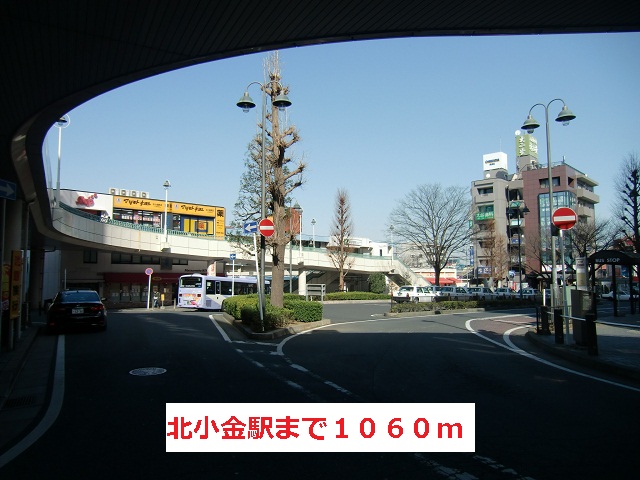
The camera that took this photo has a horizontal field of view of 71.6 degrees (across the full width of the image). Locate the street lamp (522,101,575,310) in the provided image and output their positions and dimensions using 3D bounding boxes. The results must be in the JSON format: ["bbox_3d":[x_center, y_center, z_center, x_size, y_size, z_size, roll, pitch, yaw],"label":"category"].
[{"bbox_3d":[8.710,-1.153,16.694,0.660,8.460,1.900,3,-7,-34],"label":"street lamp"}]

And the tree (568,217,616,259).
[{"bbox_3d":[24.492,1.577,40.025,4.800,7.650,4.600,0,-6,0],"label":"tree"}]

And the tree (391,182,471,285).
[{"bbox_3d":[12.339,-0.113,50.000,8.800,12.500,8.800,0,-4,0],"label":"tree"}]

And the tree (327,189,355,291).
[{"bbox_3d":[1.988,0.213,42.000,2.600,10.100,2.600,0,-4,0],"label":"tree"}]

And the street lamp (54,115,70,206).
[{"bbox_3d":[-14.248,-4.219,24.361,0.800,5.700,0.650,2,-6,-26],"label":"street lamp"}]

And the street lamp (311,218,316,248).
[{"bbox_3d":[-0.732,-0.507,50.000,0.600,3.900,0.600,0,-4,0],"label":"street lamp"}]

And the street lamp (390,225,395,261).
[{"bbox_3d":[9.638,0.654,59.228,0.700,5.630,0.650,-1,-6,8],"label":"street lamp"}]

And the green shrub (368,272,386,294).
[{"bbox_3d":[5.832,4.513,45.000,1.800,2.400,1.800,0,-4,0],"label":"green shrub"}]

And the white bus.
[{"bbox_3d":[-8.150,4.750,40.300,2.450,3.000,10.300,-2,-5,22],"label":"white bus"}]

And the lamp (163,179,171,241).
[{"bbox_3d":[-13.830,-2.589,39.976,0.750,5.740,0.650,1,-6,-17],"label":"lamp"}]

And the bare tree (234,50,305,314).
[{"bbox_3d":[-1.967,-2.344,17.628,2.800,11.150,2.700,0,-6,0],"label":"bare tree"}]

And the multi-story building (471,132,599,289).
[{"bbox_3d":[38.700,-4.600,80.500,16.000,26.800,18.000,-4,-6,44],"label":"multi-story building"}]

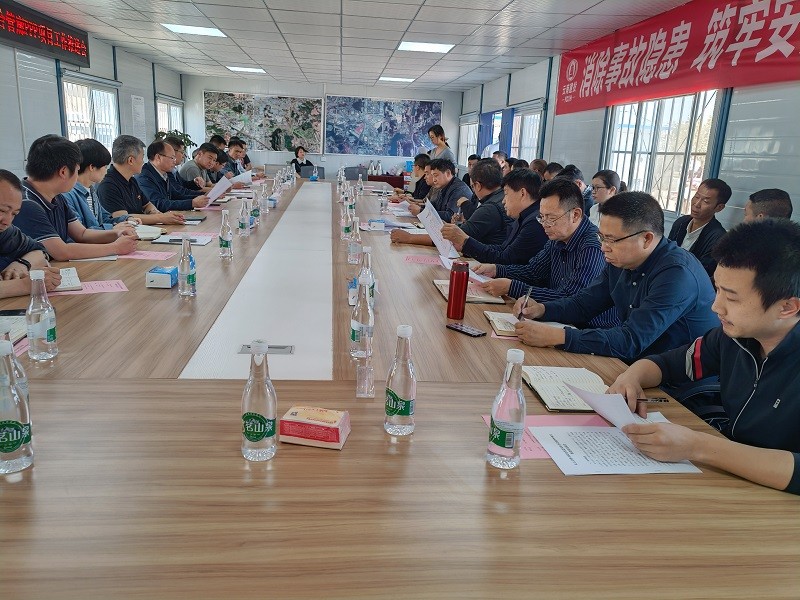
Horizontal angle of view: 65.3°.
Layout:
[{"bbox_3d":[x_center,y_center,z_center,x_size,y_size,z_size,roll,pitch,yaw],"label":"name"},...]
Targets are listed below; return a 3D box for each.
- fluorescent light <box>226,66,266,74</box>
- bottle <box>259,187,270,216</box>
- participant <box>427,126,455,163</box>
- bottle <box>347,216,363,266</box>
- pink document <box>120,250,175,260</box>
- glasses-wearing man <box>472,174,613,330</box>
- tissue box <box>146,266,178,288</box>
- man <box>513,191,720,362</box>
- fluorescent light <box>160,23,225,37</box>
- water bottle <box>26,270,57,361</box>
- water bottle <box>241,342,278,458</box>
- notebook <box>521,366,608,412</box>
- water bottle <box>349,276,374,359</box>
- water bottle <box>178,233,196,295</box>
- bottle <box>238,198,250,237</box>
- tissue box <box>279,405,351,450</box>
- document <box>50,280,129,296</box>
[{"bbox_3d":[-2.522,-3.796,10.278,0.590,0.040,0.600,2,14,-6],"label":"fluorescent light"},{"bbox_3d":[-1.091,-0.809,5.021,0.069,0.232,0.069,1,14,-7],"label":"bottle"},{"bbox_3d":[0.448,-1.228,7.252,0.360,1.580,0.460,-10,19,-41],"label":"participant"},{"bbox_3d":[-0.224,-0.299,3.167,0.068,0.233,0.068,1,14,-6],"label":"bottle"},{"bbox_3d":[-1.292,-0.226,3.132,0.297,0.003,0.210,2,14,-2],"label":"pink document"},{"bbox_3d":[0.690,0.124,2.666,0.760,1.250,0.520,0,15,-12],"label":"glasses-wearing man"},{"bbox_3d":[-0.965,-0.093,2.544,0.092,0.062,0.135,1,14,-7],"label":"tissue box"},{"bbox_3d":[0.673,0.276,2.025,0.660,1.270,0.560,1,14,-7],"label":"man"},{"bbox_3d":[-2.137,-2.814,6.528,0.580,0.030,0.570,1,14,-6],"label":"fluorescent light"},{"bbox_3d":[-0.973,0.041,1.684,0.068,0.233,0.068,1,14,-6],"label":"water bottle"},{"bbox_3d":[-0.277,0.195,1.226,0.068,0.233,0.068,1,14,-6],"label":"water bottle"},{"bbox_3d":[0.457,0.231,1.673,0.210,0.022,0.290,2,14,-5],"label":"notebook"},{"bbox_3d":[-0.110,0.049,1.803,0.066,0.236,0.066,1,14,-7],"label":"water bottle"},{"bbox_3d":[-0.821,-0.133,2.395,0.068,0.233,0.068,1,14,-6],"label":"water bottle"},{"bbox_3d":[-0.971,-0.519,3.889,0.066,0.232,0.066,1,14,-7],"label":"bottle"},{"bbox_3d":[-0.179,0.270,1.332,0.128,0.047,0.086,5,14,8],"label":"tissue box"},{"bbox_3d":[-1.226,-0.048,2.421,0.297,0.004,0.210,-5,16,-29],"label":"document"}]

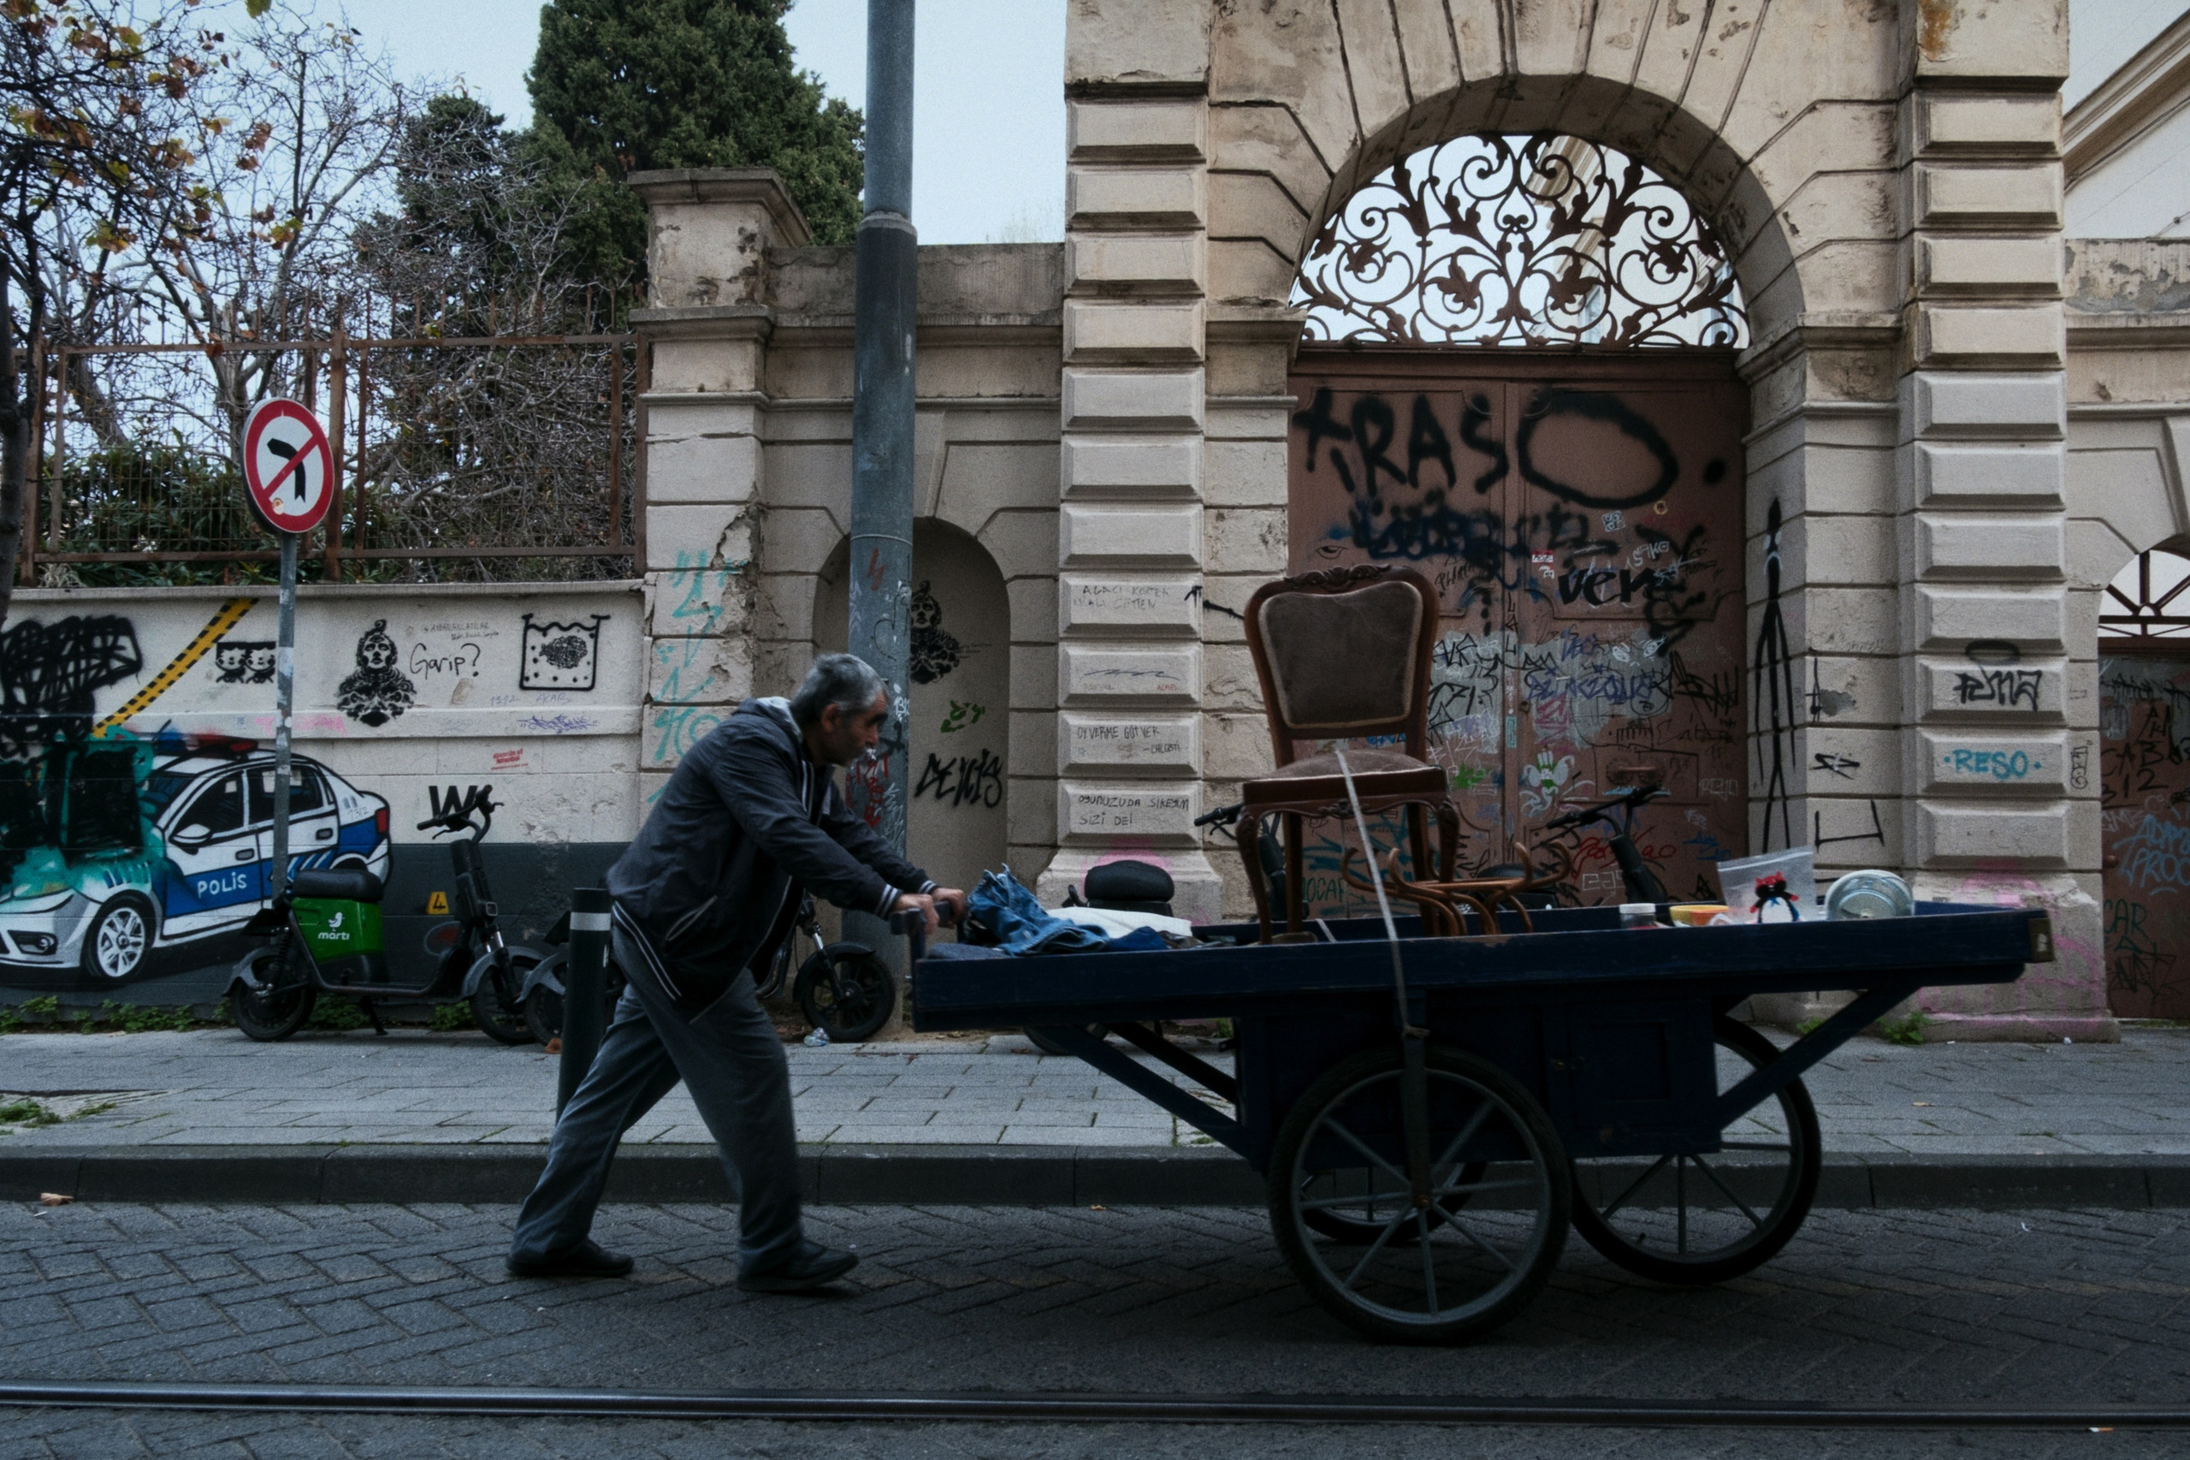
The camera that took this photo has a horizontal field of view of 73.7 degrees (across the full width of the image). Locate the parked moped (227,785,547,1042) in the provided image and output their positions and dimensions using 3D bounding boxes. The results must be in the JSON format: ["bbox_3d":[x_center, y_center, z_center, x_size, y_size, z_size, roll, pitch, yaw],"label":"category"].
[{"bbox_3d":[-3.015,0.792,6.242,1.391,1.096,0.589,1,-2,0],"label":"parked moped"}]

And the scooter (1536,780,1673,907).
[{"bbox_3d":[1.979,0.761,6.212,1.391,1.086,0.589,2,-3,-32],"label":"scooter"}]

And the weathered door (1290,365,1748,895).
[{"bbox_3d":[1.935,-0.223,6.760,2.162,3.075,0.132,1,-2,3],"label":"weathered door"}]

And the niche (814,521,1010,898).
[{"bbox_3d":[-0.799,0.137,6.476,0.853,2.081,0.355,1,-2,3],"label":"niche"}]

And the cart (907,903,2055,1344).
[{"bbox_3d":[0.863,0.944,3.705,2.568,0.995,0.893,-3,-3,2],"label":"cart"}]

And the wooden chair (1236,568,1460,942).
[{"bbox_3d":[0.650,0.069,3.725,0.518,0.995,0.558,-3,-3,10],"label":"wooden chair"}]

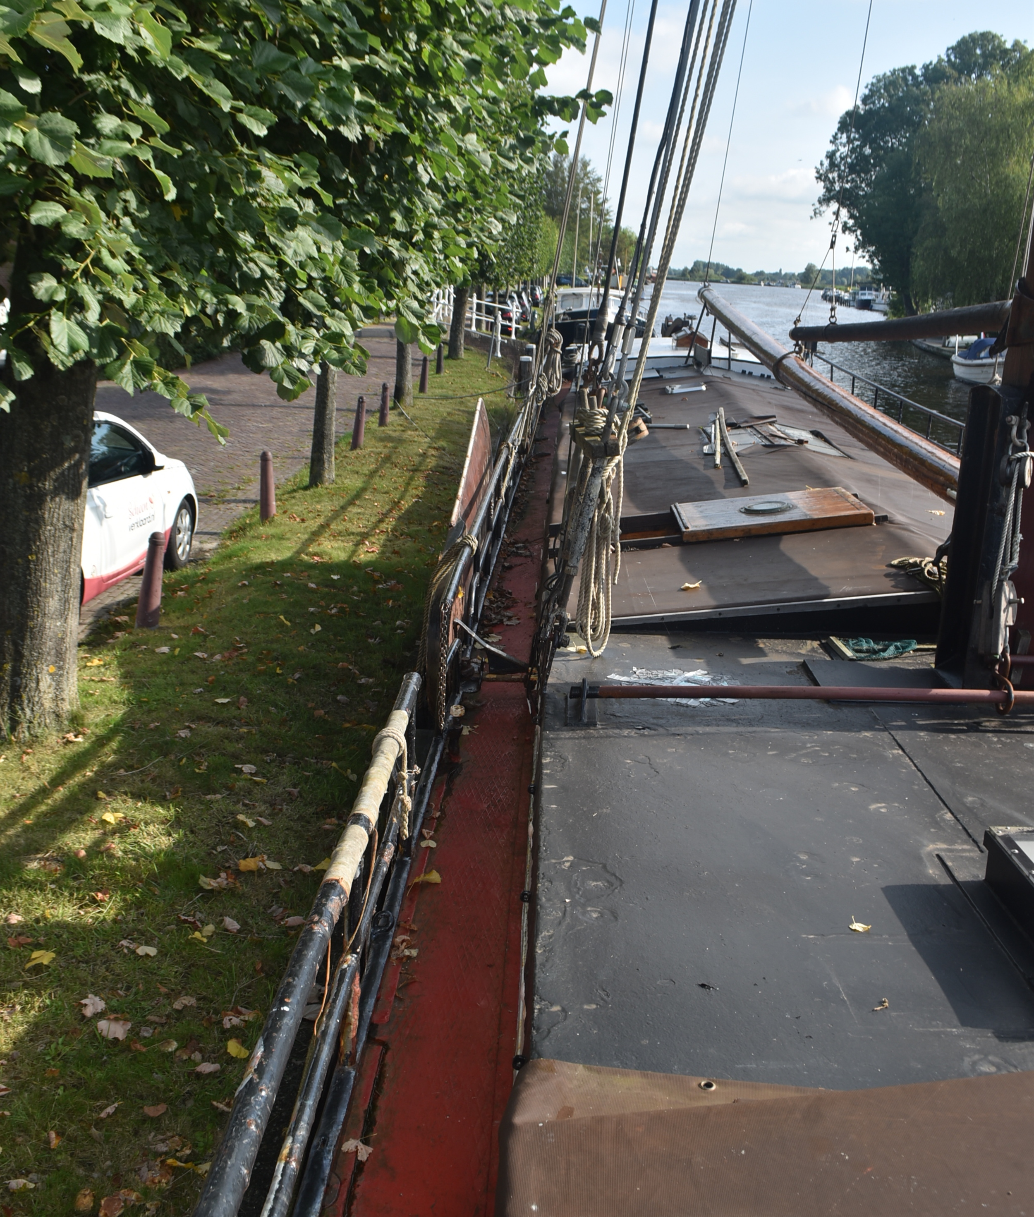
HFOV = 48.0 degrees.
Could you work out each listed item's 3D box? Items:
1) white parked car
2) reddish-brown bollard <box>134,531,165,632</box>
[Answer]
[{"bbox_3d":[-3.822,-0.829,9.117,1.630,1.490,3.550,3,16,3],"label":"white parked car"},{"bbox_3d":[-2.629,-0.206,8.379,0.155,0.707,0.155,11,14,1],"label":"reddish-brown bollard"}]

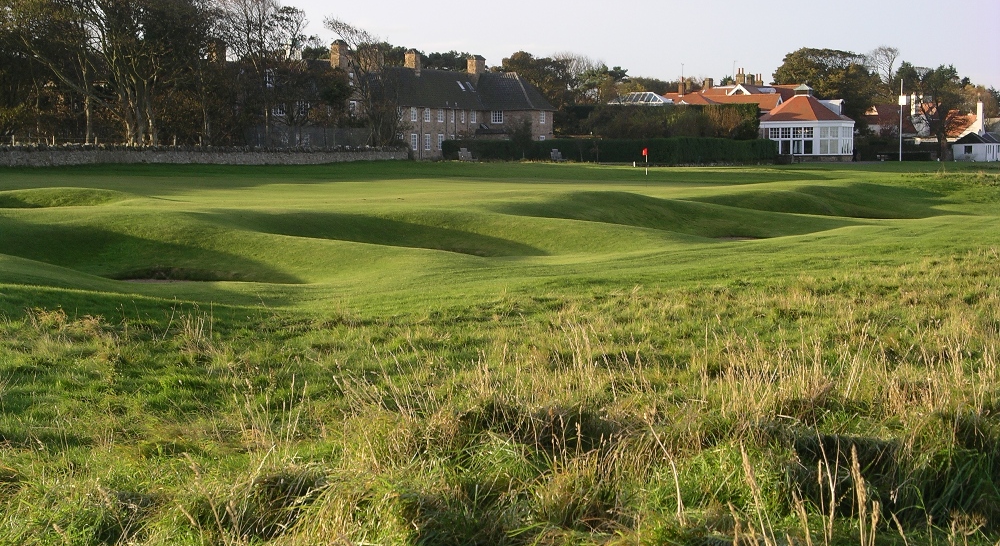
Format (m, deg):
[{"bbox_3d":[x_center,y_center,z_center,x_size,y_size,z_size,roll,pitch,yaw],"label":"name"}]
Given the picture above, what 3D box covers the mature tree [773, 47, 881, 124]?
[{"bbox_3d":[41.980,-21.968,311.282,13.330,14.250,12.660,0,3,0],"label":"mature tree"}]

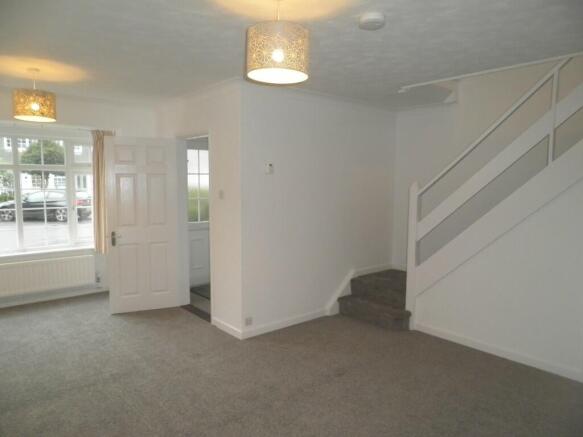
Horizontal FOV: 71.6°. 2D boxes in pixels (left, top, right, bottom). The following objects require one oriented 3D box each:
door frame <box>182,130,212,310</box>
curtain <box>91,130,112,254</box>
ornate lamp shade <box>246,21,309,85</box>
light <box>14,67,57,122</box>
[{"bbox_3d":[-1.011,0.081,4.451,0.120,1.985,0.794,-4,8,-40],"label":"door frame"},{"bbox_3d":[-2.335,-0.307,5.042,0.260,1.515,0.110,-4,8,-40],"label":"curtain"},{"bbox_3d":[-0.068,-0.812,2.008,0.307,0.213,0.307,2,6,0],"label":"ornate lamp shade"},{"bbox_3d":[-2.187,-1.061,3.446,0.307,0.416,0.307,-4,8,-40],"label":"light"}]

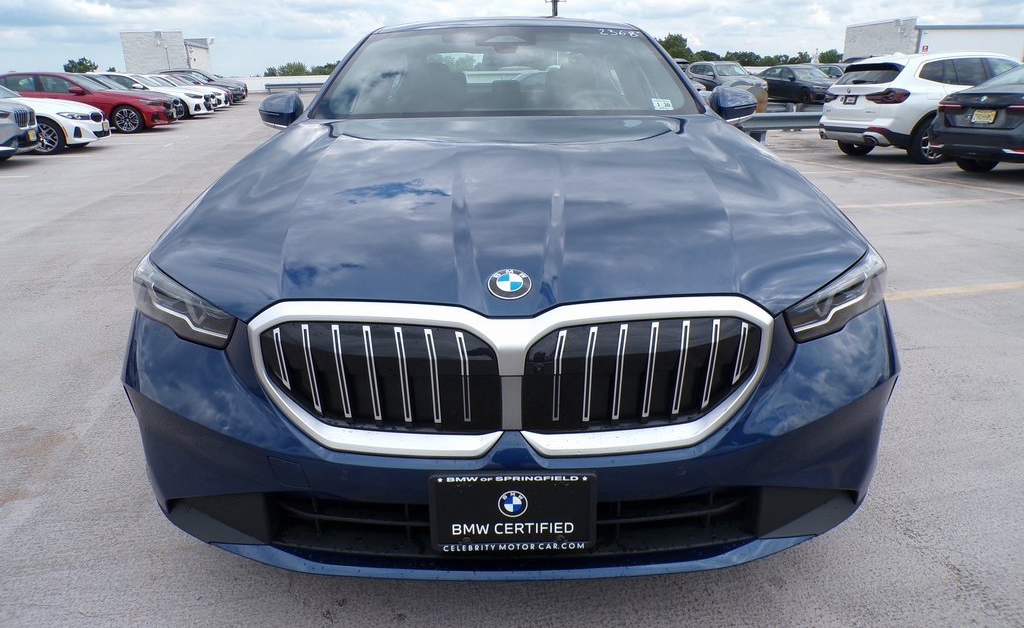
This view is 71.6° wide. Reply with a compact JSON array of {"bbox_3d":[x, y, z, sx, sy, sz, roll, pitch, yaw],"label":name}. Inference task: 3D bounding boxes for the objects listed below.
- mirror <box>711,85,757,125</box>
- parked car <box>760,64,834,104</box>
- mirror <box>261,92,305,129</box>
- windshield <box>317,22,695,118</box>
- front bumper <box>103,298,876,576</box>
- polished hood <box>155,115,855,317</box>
[{"bbox_3d":[0.969,-0.904,3.079,0.205,0.160,0.165,-1,19,0],"label":"mirror"},{"bbox_3d":[12.530,-9.873,30.385,1.920,1.510,5.100,-5,19,-11],"label":"parked car"},{"bbox_3d":[-1.002,-0.879,3.075,0.205,0.160,0.165,-1,19,0],"label":"mirror"},{"bbox_3d":[-0.013,-1.046,3.077,1.540,0.460,0.860,-1,18,0],"label":"windshield"},{"bbox_3d":[0.003,0.220,1.536,1.870,0.580,0.540,-1,18,0],"label":"front bumper"},{"bbox_3d":[-0.011,-0.333,1.952,1.680,0.320,1.450,-1,19,0],"label":"polished hood"}]

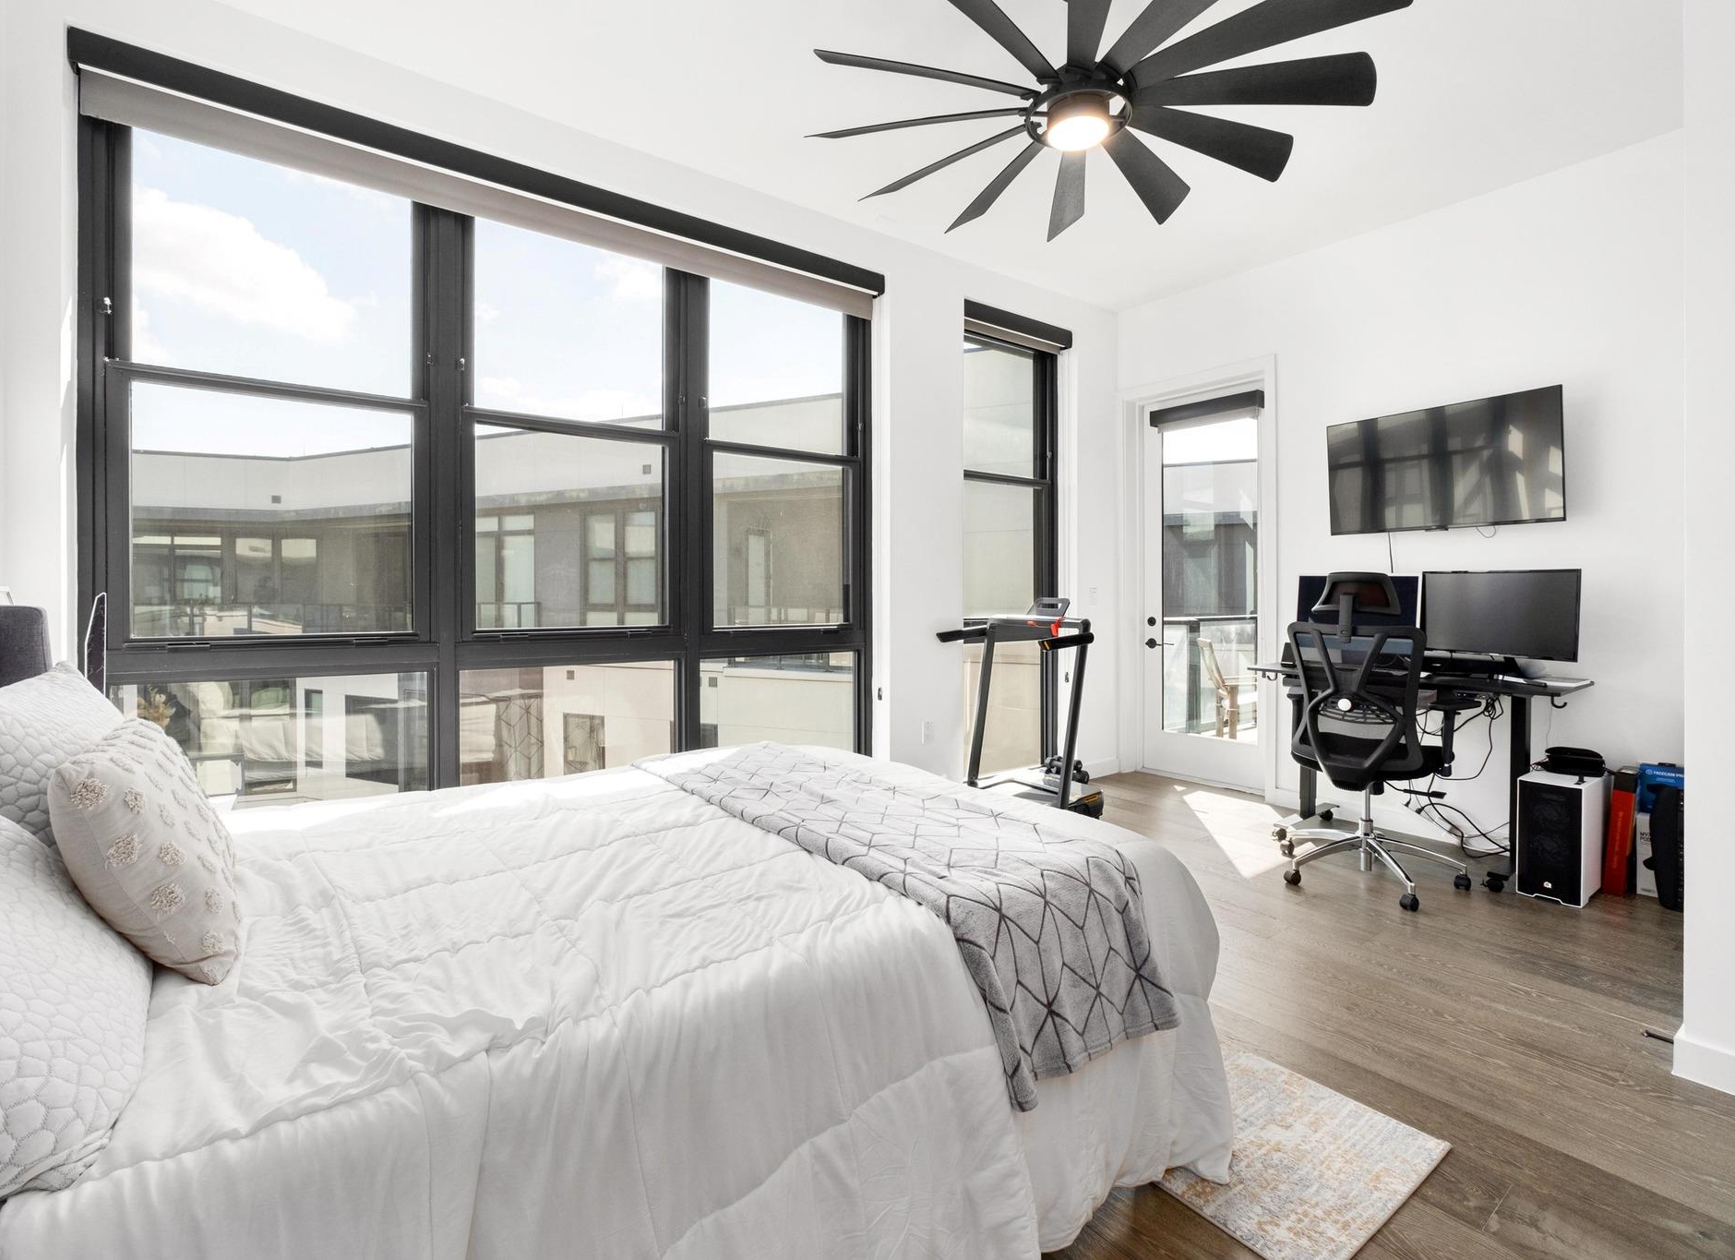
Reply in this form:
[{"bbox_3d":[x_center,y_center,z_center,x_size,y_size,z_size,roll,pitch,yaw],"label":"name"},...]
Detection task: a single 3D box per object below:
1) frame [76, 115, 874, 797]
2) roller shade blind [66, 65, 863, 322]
[{"bbox_3d":[-1.226,-0.349,3.352,3.040,2.632,0.122,-1,2,-37],"label":"frame"},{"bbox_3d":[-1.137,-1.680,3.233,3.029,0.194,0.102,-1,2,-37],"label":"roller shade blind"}]

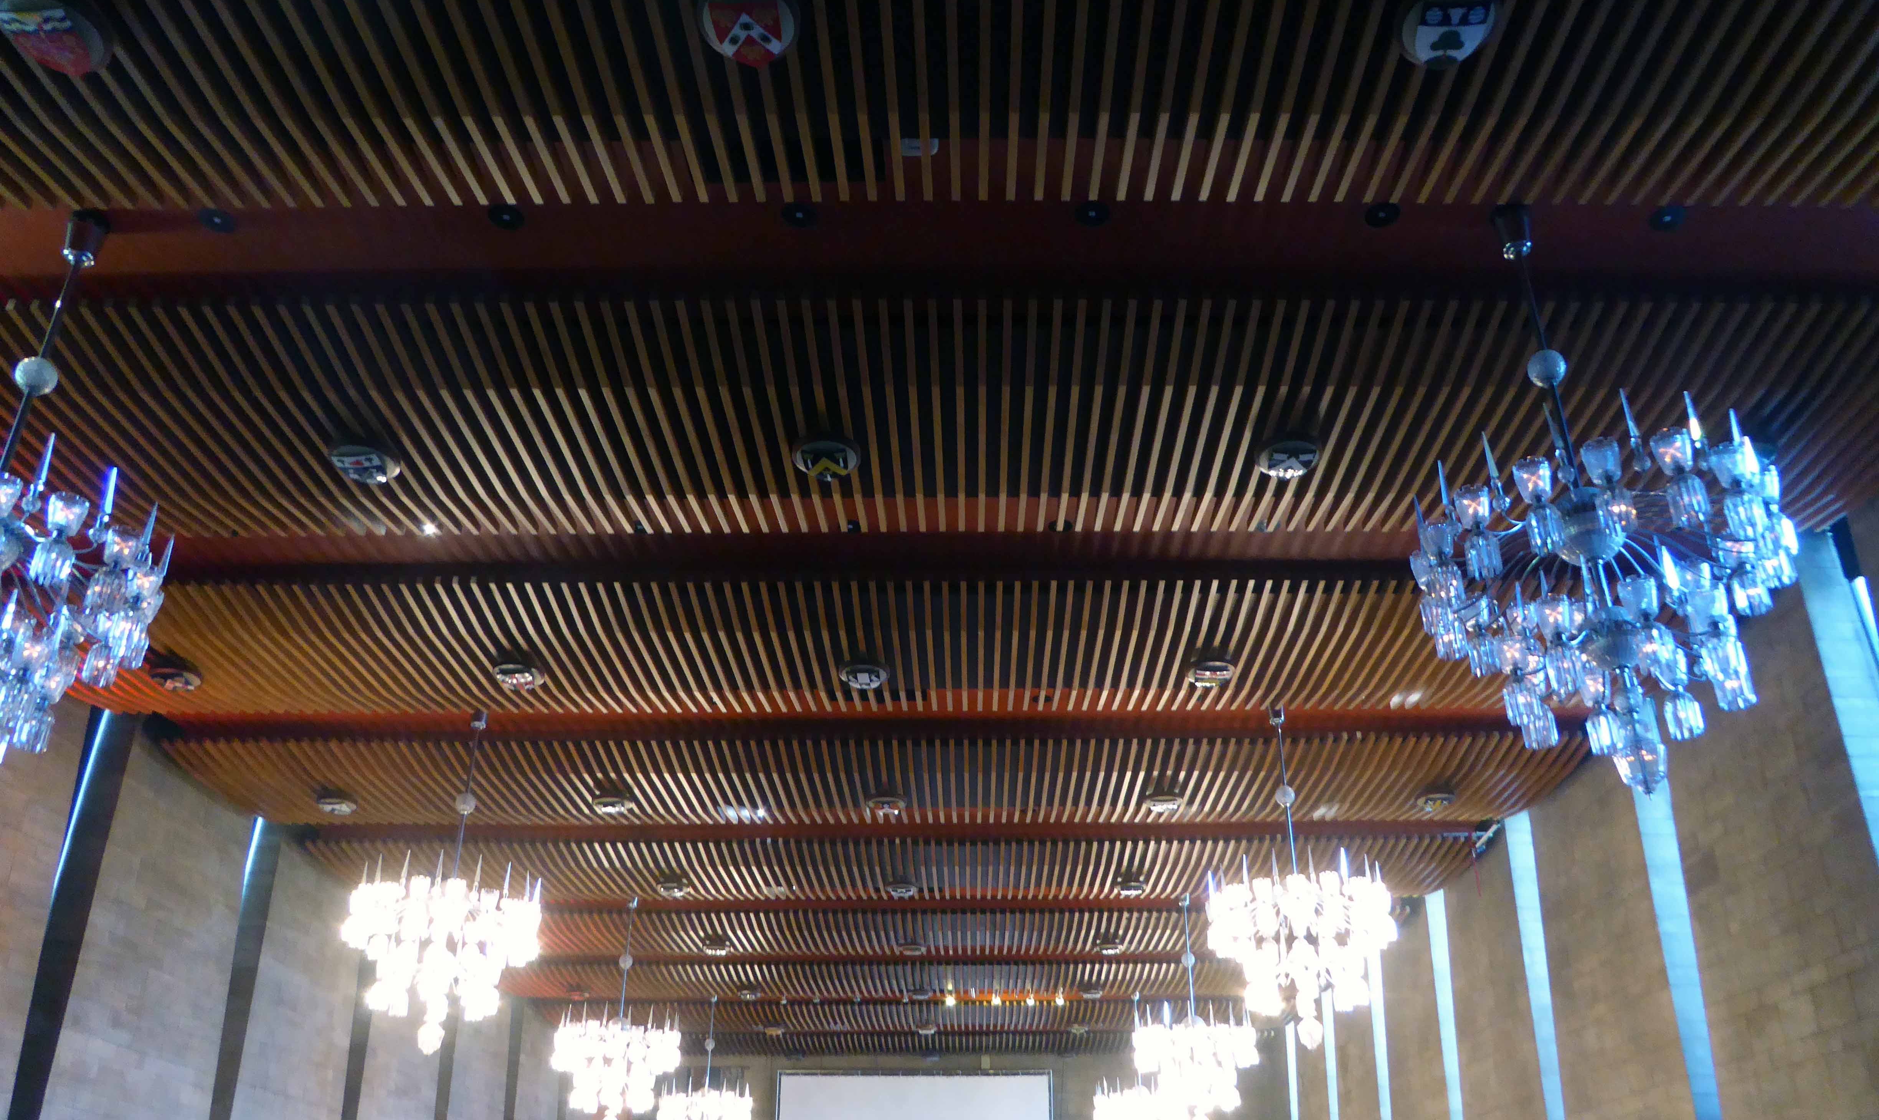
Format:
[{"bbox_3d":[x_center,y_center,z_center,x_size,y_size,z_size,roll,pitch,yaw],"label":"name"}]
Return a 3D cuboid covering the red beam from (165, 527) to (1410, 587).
[{"bbox_3d":[-0.719,-0.189,10.608,14.145,0.293,0.966,0,-29,2],"label":"red beam"}]

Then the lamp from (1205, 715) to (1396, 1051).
[{"bbox_3d":[3.303,2.873,12.755,1.777,3.341,1.777,0,-29,2],"label":"lamp"}]

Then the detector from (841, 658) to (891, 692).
[{"bbox_3d":[-0.674,1.031,11.932,0.431,0.155,0.431,0,-29,2],"label":"detector"}]

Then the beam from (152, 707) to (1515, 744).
[{"bbox_3d":[-0.633,1.476,13.628,14.145,0.293,0.966,0,-29,2],"label":"beam"}]

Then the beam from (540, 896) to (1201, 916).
[{"bbox_3d":[-0.462,4.807,19.668,14.145,0.293,0.966,0,-29,2],"label":"beam"}]

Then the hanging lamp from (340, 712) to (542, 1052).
[{"bbox_3d":[-4.630,2.904,12.964,1.777,3.341,1.777,0,-29,2],"label":"hanging lamp"}]

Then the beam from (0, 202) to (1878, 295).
[{"bbox_3d":[-0.805,-1.854,7.587,14.145,0.293,0.966,0,-29,2],"label":"beam"}]

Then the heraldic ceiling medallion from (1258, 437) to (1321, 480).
[{"bbox_3d":[2.280,-0.646,8.832,0.431,0.155,0.431,0,-29,2],"label":"heraldic ceiling medallion"}]

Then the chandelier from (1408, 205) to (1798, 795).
[{"bbox_3d":[3.131,-0.457,6.715,1.777,3.341,1.777,0,-29,2],"label":"chandelier"}]

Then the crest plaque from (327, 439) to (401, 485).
[{"bbox_3d":[-3.801,-0.622,8.991,0.431,0.155,0.431,0,-29,2],"label":"crest plaque"}]

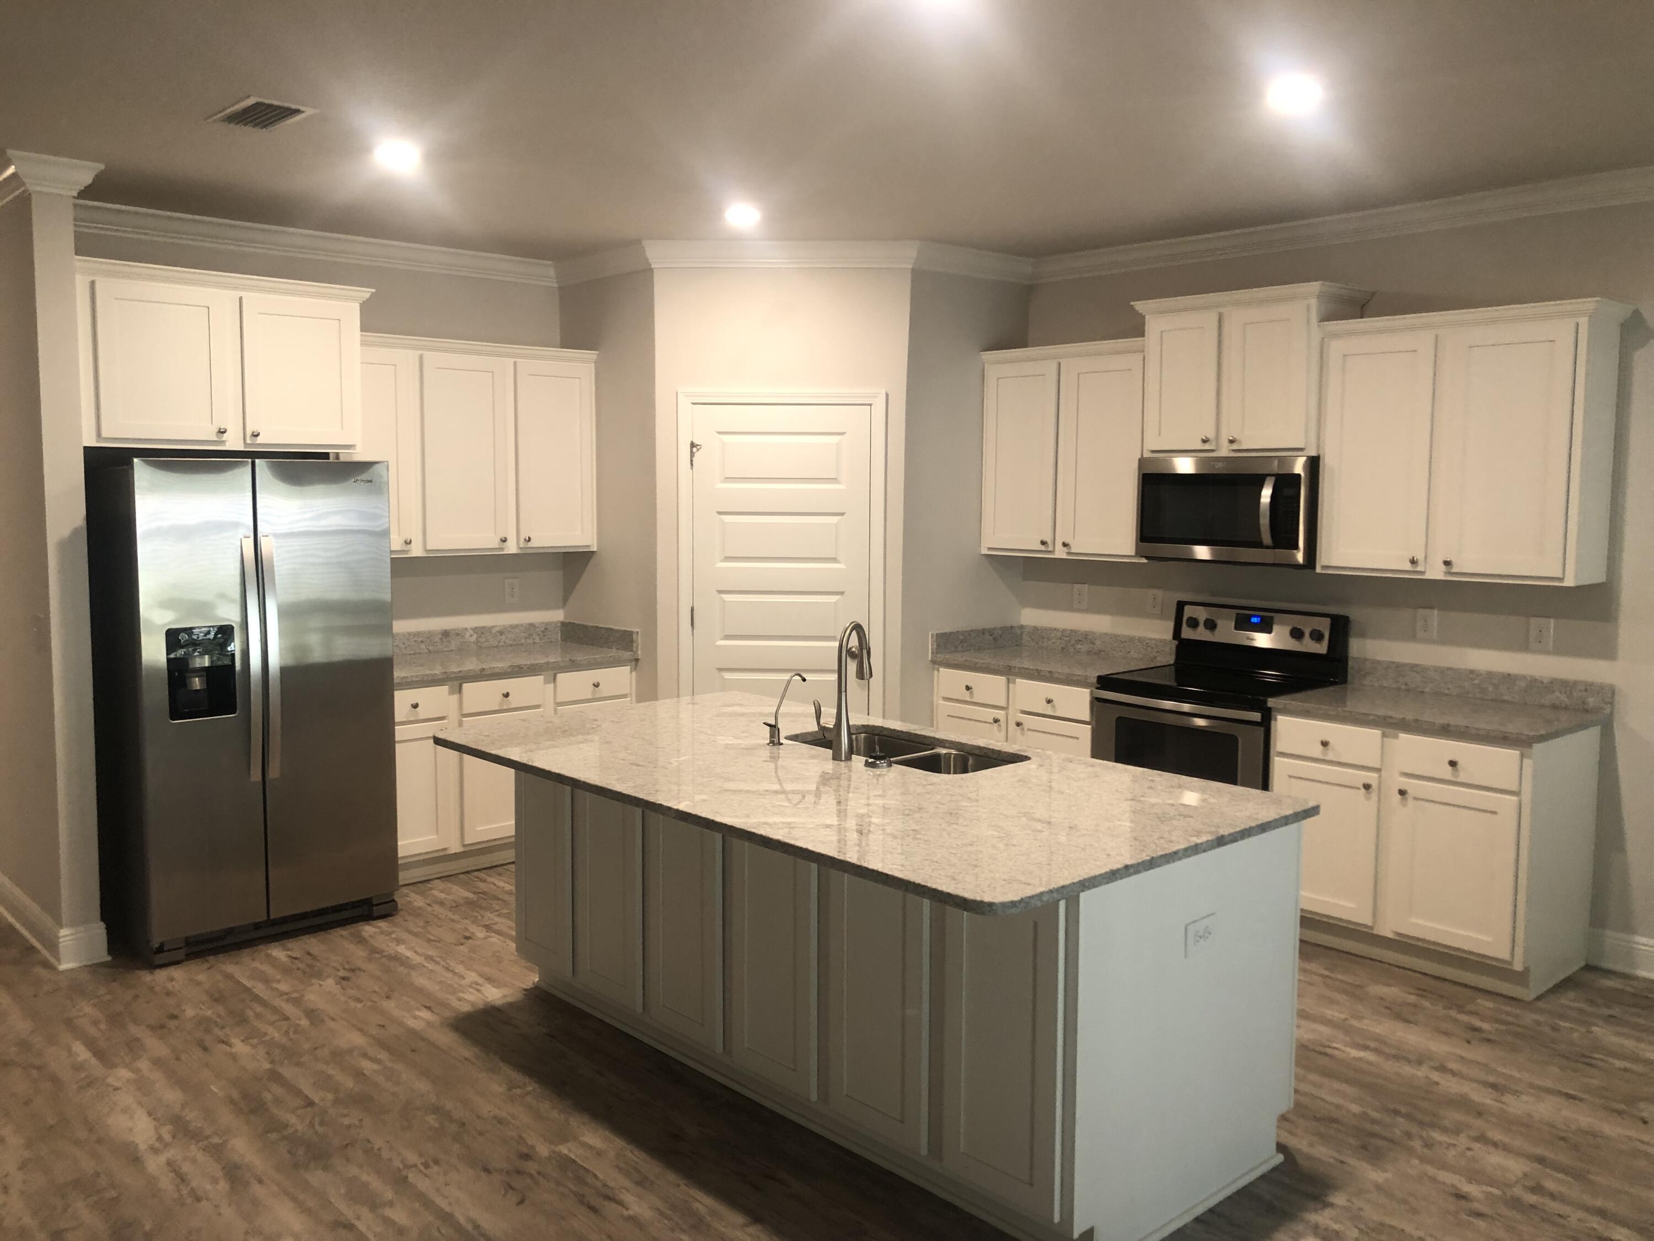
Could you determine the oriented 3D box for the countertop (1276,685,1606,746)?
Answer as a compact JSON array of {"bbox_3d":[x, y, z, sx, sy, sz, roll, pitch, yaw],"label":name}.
[{"bbox_3d":[2.194,0.329,4.831,0.660,0.034,0.938,-5,8,-42],"label":"countertop"}]

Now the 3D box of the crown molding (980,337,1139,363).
[{"bbox_3d":[1.051,-1.191,5.970,0.056,0.054,0.933,-5,8,-42],"label":"crown molding"}]

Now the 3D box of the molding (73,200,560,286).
[{"bbox_3d":[-2.125,-1.603,5.750,2.266,0.101,0.083,-5,8,-42],"label":"molding"}]

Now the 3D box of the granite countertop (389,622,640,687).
[{"bbox_3d":[-1.577,0.134,6.044,1.276,0.136,0.650,-5,8,-42],"label":"granite countertop"}]

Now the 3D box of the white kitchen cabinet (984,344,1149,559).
[{"bbox_3d":[1.159,-0.759,6.114,0.355,0.941,0.933,-5,8,-42],"label":"white kitchen cabinet"}]

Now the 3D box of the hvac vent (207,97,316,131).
[{"bbox_3d":[-1.649,-1.458,3.893,0.188,0.020,0.350,-5,8,-42],"label":"hvac vent"}]

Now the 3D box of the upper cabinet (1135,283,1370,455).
[{"bbox_3d":[1.712,-0.985,5.437,0.406,0.638,0.863,-5,8,-42],"label":"upper cabinet"}]

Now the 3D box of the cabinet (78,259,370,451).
[{"bbox_3d":[-2.413,-0.981,5.210,1.077,0.639,0.662,-5,8,-42],"label":"cabinet"}]

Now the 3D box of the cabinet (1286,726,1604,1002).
[{"bbox_3d":[2.182,0.779,4.872,0.625,0.879,0.918,-5,8,-42],"label":"cabinet"}]

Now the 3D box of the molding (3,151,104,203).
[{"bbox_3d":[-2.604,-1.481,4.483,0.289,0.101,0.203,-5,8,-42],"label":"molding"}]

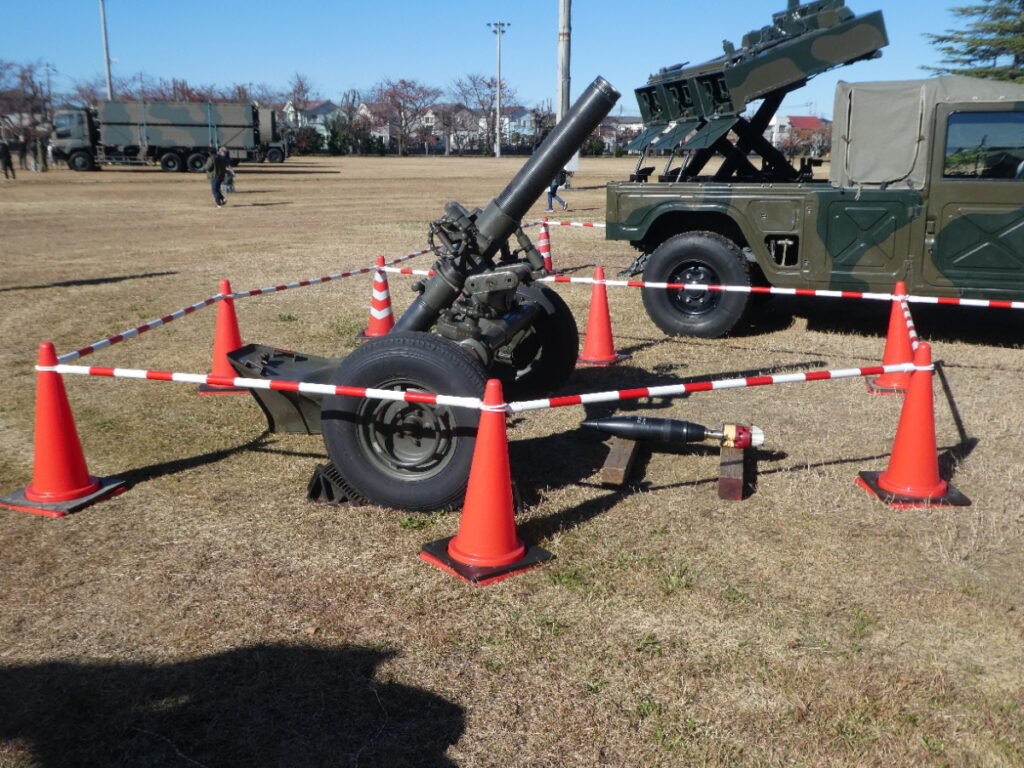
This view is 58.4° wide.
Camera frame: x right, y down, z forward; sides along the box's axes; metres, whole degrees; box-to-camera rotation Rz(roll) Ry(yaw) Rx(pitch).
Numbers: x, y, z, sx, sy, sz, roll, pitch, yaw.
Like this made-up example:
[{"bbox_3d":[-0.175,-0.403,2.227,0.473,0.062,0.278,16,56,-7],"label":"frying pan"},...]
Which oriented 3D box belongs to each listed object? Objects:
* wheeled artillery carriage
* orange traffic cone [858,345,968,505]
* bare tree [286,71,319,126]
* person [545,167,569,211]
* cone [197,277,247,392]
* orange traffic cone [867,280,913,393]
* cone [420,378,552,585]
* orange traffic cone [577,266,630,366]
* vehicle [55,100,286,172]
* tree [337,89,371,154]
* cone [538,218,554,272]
[{"bbox_3d":[-0.510,-0.592,4.732,2.080,1.840,1.930,4,15,16],"label":"wheeled artillery carriage"},{"bbox_3d":[1.836,0.158,4.147,0.370,0.700,0.370,-1,14,-4],"label":"orange traffic cone"},{"bbox_3d":[-25.786,-32.961,111.814,4.436,9.537,4.214,0,14,0],"label":"bare tree"},{"bbox_3d":[1.248,-5.642,26.000,0.650,1.570,0.550,-1,14,-5],"label":"person"},{"bbox_3d":[-1.844,-0.320,5.987,0.370,0.710,0.370,-1,15,-7],"label":"cone"},{"bbox_3d":[2.556,-0.325,6.086,0.370,0.700,0.370,2,14,7],"label":"orange traffic cone"},{"bbox_3d":[-0.086,0.322,3.450,0.370,0.700,0.370,-12,19,-40],"label":"cone"},{"bbox_3d":[0.651,-0.528,6.845,0.370,0.700,0.370,11,17,35],"label":"orange traffic cone"},{"bbox_3d":[-18.088,-13.077,48.853,11.000,3.450,2.500,-1,14,-7],"label":"vehicle"},{"bbox_3d":[-15.902,-26.336,92.000,3.300,6.700,3.300,0,14,0],"label":"tree"},{"bbox_3d":[0.422,-1.749,11.577,0.370,0.710,0.370,-10,17,-34],"label":"cone"}]

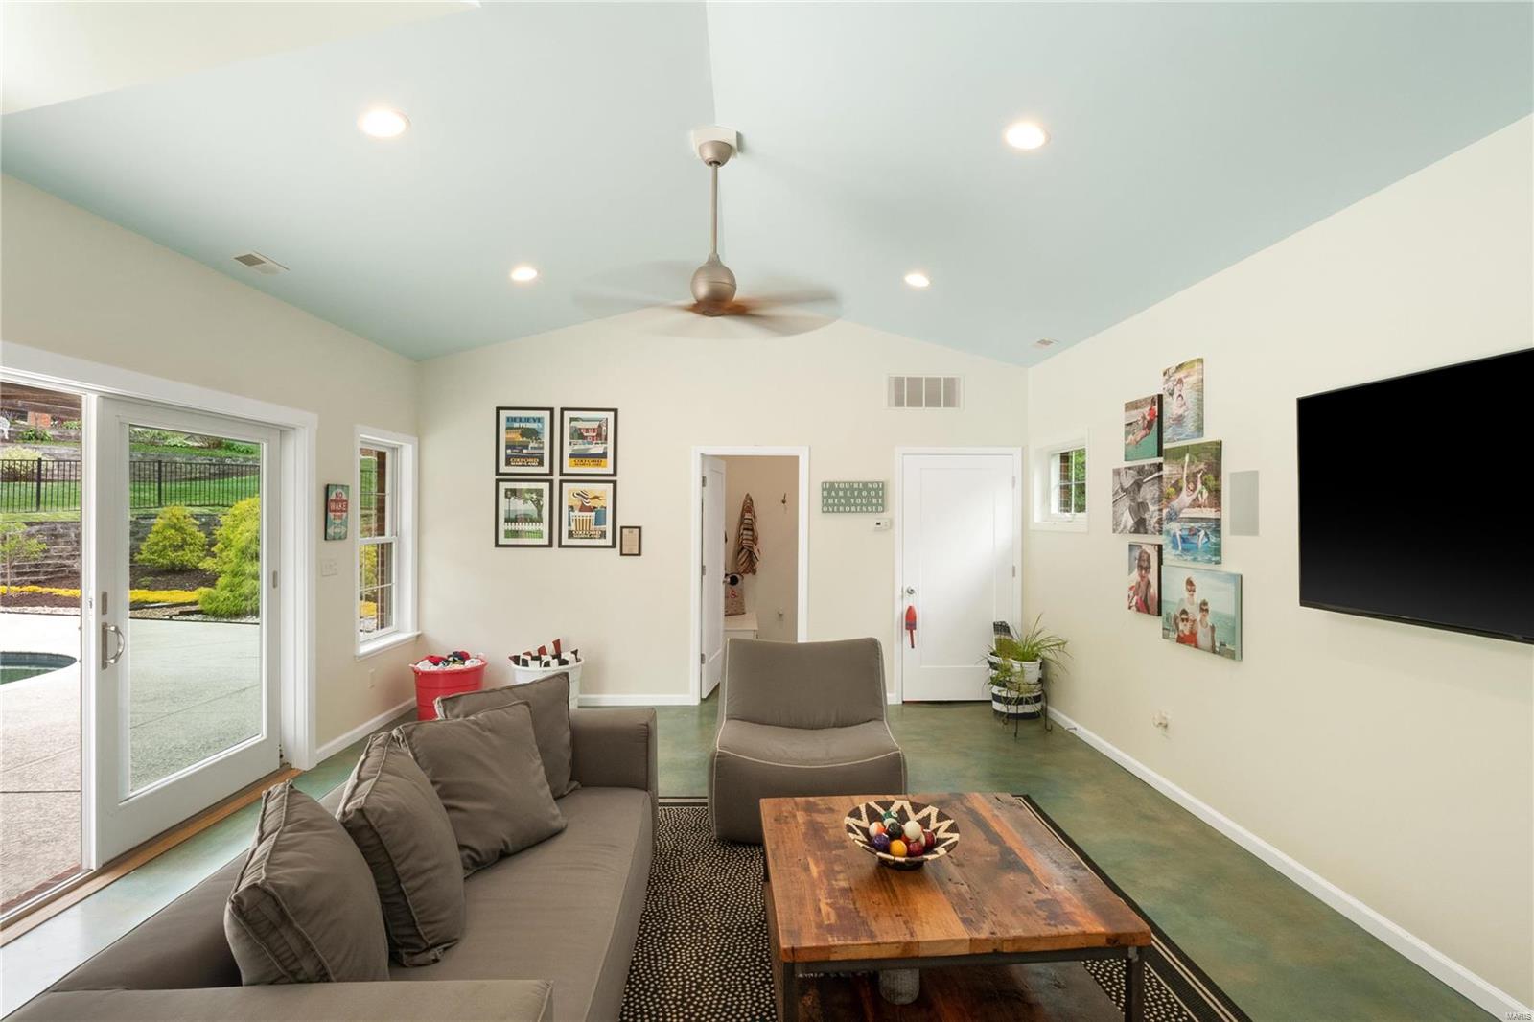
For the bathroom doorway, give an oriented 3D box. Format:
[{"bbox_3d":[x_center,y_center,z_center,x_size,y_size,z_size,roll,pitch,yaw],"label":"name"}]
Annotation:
[{"bbox_3d":[-0.134,0.533,5.657,0.980,2.110,0.140,0,0,-2],"label":"bathroom doorway"}]

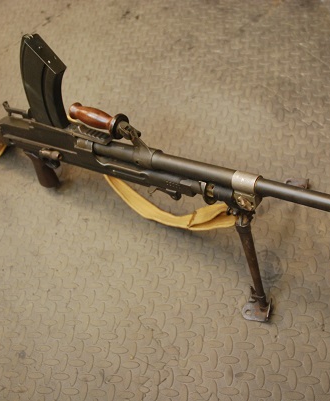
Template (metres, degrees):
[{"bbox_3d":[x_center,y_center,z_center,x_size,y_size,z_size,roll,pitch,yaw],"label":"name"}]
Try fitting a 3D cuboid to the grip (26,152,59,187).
[{"bbox_3d":[-0.291,-0.072,1.084,0.070,0.095,0.034,17,48,34],"label":"grip"}]

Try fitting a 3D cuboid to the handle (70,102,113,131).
[{"bbox_3d":[-0.136,-0.156,0.845,0.101,0.036,0.036,23,52,27],"label":"handle"}]

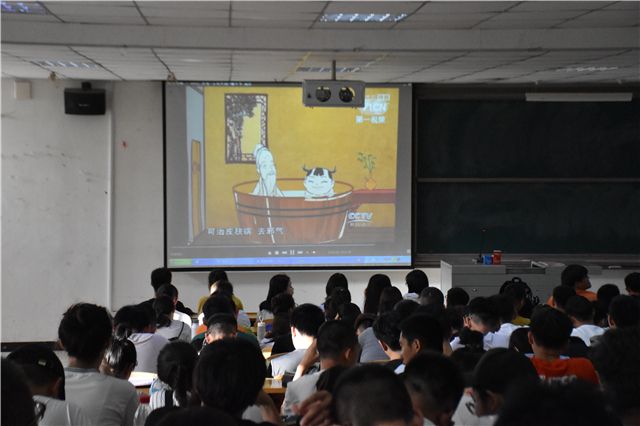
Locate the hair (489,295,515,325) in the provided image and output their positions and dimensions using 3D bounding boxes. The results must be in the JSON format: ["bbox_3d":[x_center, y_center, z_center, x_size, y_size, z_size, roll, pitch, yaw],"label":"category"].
[{"bbox_3d":[1.189,0.634,8.800,0.180,0.200,0.210,0,3,1],"label":"hair"}]

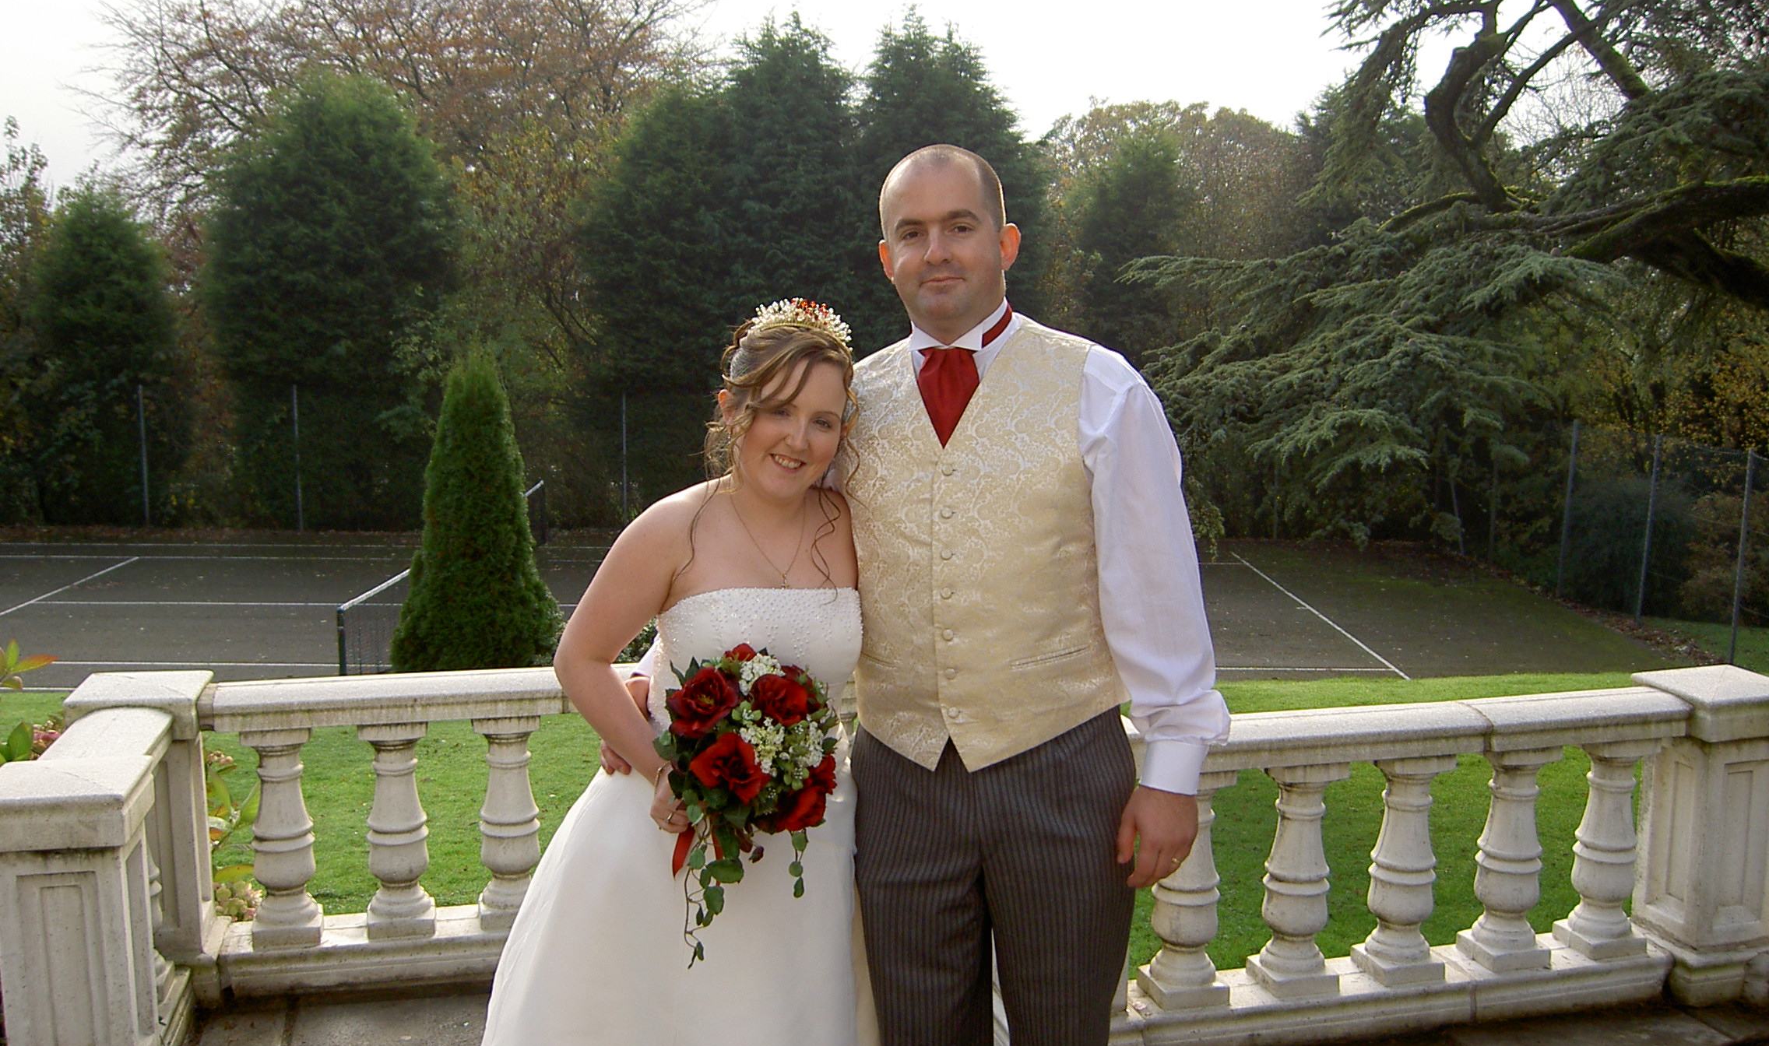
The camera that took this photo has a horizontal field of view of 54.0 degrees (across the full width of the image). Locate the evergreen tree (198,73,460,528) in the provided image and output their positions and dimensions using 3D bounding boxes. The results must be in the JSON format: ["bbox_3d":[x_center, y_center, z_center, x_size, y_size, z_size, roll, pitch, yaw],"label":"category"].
[{"bbox_3d":[-10.970,-4.488,34.344,4.973,8.647,4.575,0,8,-1],"label":"evergreen tree"}]

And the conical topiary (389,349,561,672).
[{"bbox_3d":[-3.070,0.022,13.063,1.257,2.642,1.219,0,8,-1],"label":"conical topiary"}]

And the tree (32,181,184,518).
[{"bbox_3d":[-15.006,-3.282,33.594,2.933,6.346,2.933,0,8,-1],"label":"tree"}]

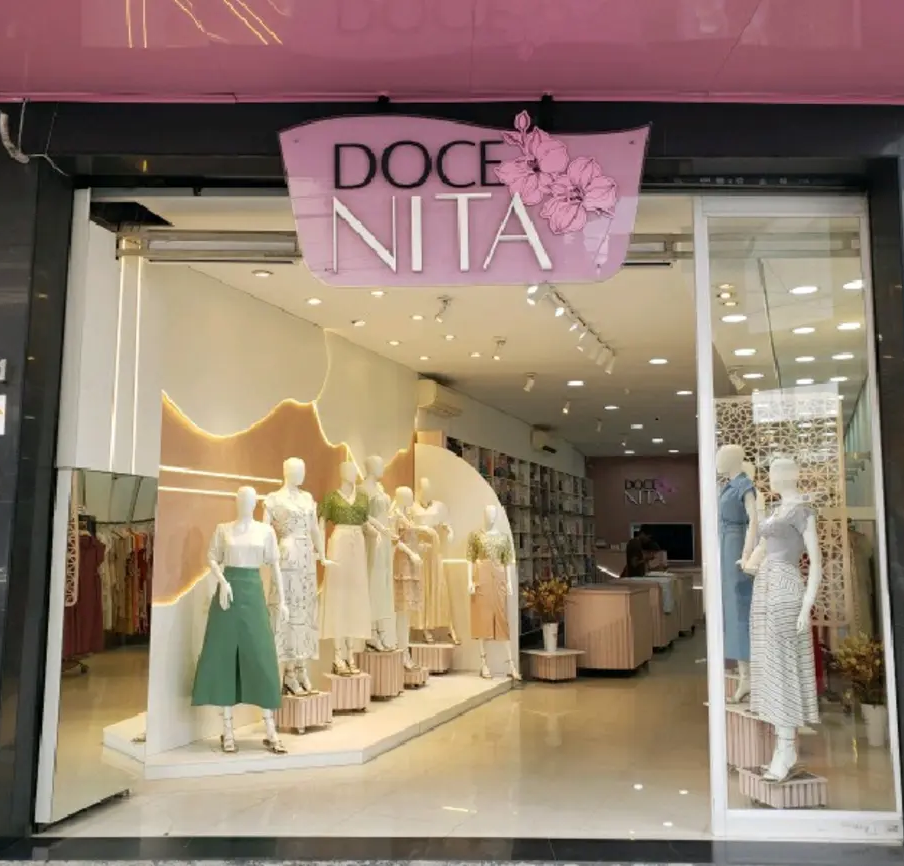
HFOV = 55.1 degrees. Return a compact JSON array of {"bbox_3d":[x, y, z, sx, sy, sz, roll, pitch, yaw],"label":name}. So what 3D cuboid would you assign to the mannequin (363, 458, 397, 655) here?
[{"bbox_3d":[-0.679,1.084,8.003,0.400,1.770,0.430,-4,-8,32],"label":"mannequin"}]

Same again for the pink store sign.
[{"bbox_3d":[0.068,-1.174,4.340,1.850,0.900,0.070,0,-7,0],"label":"pink store sign"}]

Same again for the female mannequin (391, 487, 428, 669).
[{"bbox_3d":[-0.458,1.424,8.727,0.390,1.770,0.430,-6,-9,42],"label":"female mannequin"}]

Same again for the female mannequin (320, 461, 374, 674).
[{"bbox_3d":[-0.912,1.118,7.422,0.460,1.770,0.390,5,-8,-36],"label":"female mannequin"}]

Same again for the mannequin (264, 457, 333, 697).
[{"bbox_3d":[-1.191,1.069,6.638,0.400,1.770,0.470,-7,-10,45],"label":"mannequin"}]

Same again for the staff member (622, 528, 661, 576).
[{"bbox_3d":[3.227,2.522,15.004,0.550,1.650,0.500,-2,-7,15],"label":"staff member"}]

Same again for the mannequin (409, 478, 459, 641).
[{"bbox_3d":[-0.202,1.365,9.480,0.520,1.770,0.380,3,-7,-20],"label":"mannequin"}]

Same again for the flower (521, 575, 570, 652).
[{"bbox_3d":[1.046,1.985,9.600,0.520,0.840,0.500,0,-7,0],"label":"flower"}]

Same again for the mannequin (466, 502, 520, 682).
[{"bbox_3d":[0.425,1.638,9.103,0.530,1.770,0.360,2,-7,-18],"label":"mannequin"}]

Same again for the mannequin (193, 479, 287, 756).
[{"bbox_3d":[-1.474,1.255,5.985,0.600,1.770,0.420,3,-7,-20],"label":"mannequin"}]

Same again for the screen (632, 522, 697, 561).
[{"bbox_3d":[4.735,2.463,19.500,1.380,0.840,0.070,-2,-7,21],"label":"screen"}]

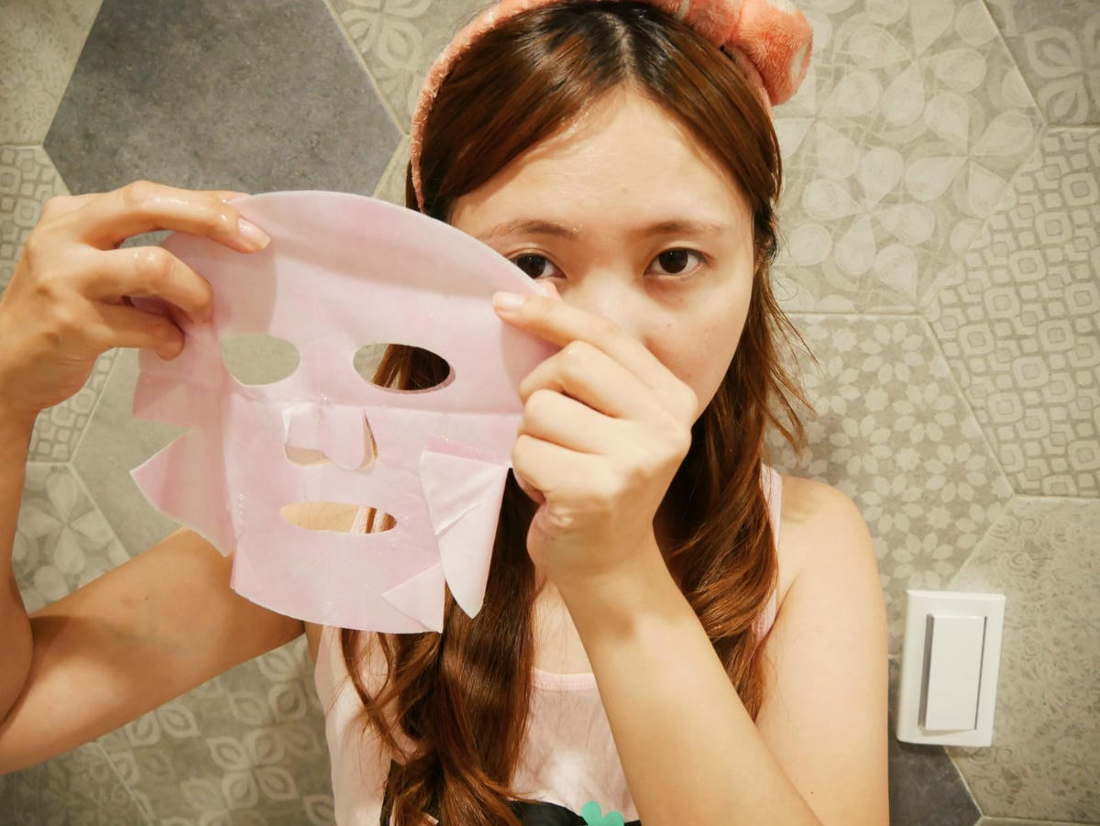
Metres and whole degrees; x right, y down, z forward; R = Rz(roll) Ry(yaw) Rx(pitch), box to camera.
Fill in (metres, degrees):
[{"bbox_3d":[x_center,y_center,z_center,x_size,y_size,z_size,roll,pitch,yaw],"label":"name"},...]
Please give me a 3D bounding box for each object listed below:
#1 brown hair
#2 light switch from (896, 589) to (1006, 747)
[{"bbox_3d":[0.017,0.010,0.479,0.240,0.430,0.200,1,10,4],"label":"brown hair"},{"bbox_3d":[0.303,0.196,0.671,0.071,0.120,0.016,1,10,8],"label":"light switch"}]

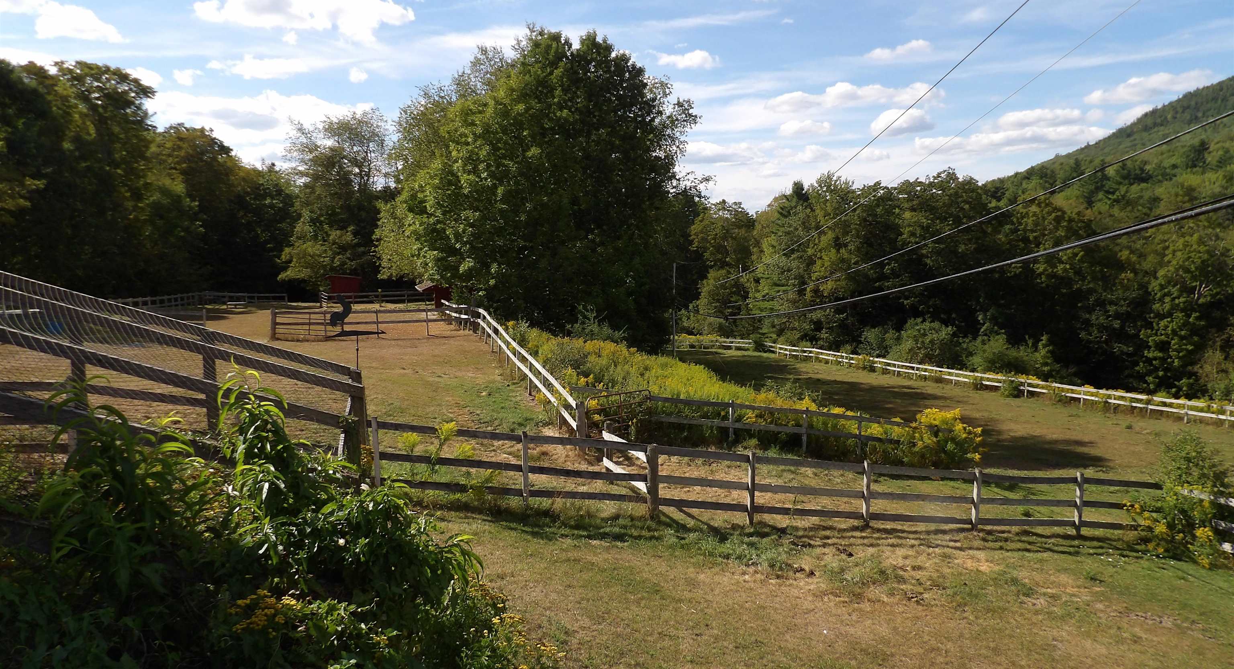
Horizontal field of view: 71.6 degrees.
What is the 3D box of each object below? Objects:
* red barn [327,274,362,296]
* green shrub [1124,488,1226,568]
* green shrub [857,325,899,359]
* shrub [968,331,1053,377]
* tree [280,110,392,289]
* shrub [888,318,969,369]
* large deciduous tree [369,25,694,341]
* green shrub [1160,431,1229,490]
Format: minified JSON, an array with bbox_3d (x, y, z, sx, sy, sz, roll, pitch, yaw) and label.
[{"bbox_3d":[-26.148,-4.389,82.000,3.300,2.800,3.800,-1,4,-15],"label":"red barn"},{"bbox_3d":[11.970,4.124,18.300,2.100,1.750,1.600,0,4,0],"label":"green shrub"},{"bbox_3d":[25.391,0.888,83.000,4.200,3.600,3.600,0,4,0],"label":"green shrub"},{"bbox_3d":[30.763,1.850,67.000,6.700,3.900,5.000,0,4,0],"label":"shrub"},{"bbox_3d":[-29.182,-13.588,89.000,12.000,19.500,11.000,0,4,0],"label":"tree"},{"bbox_3d":[27.435,1.021,75.500,7.100,4.800,5.800,0,4,0],"label":"shrub"},{"bbox_3d":[-4.718,-8.928,53.000,19.500,19.800,17.500,0,4,0],"label":"large deciduous tree"},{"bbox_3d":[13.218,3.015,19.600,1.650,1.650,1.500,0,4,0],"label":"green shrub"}]

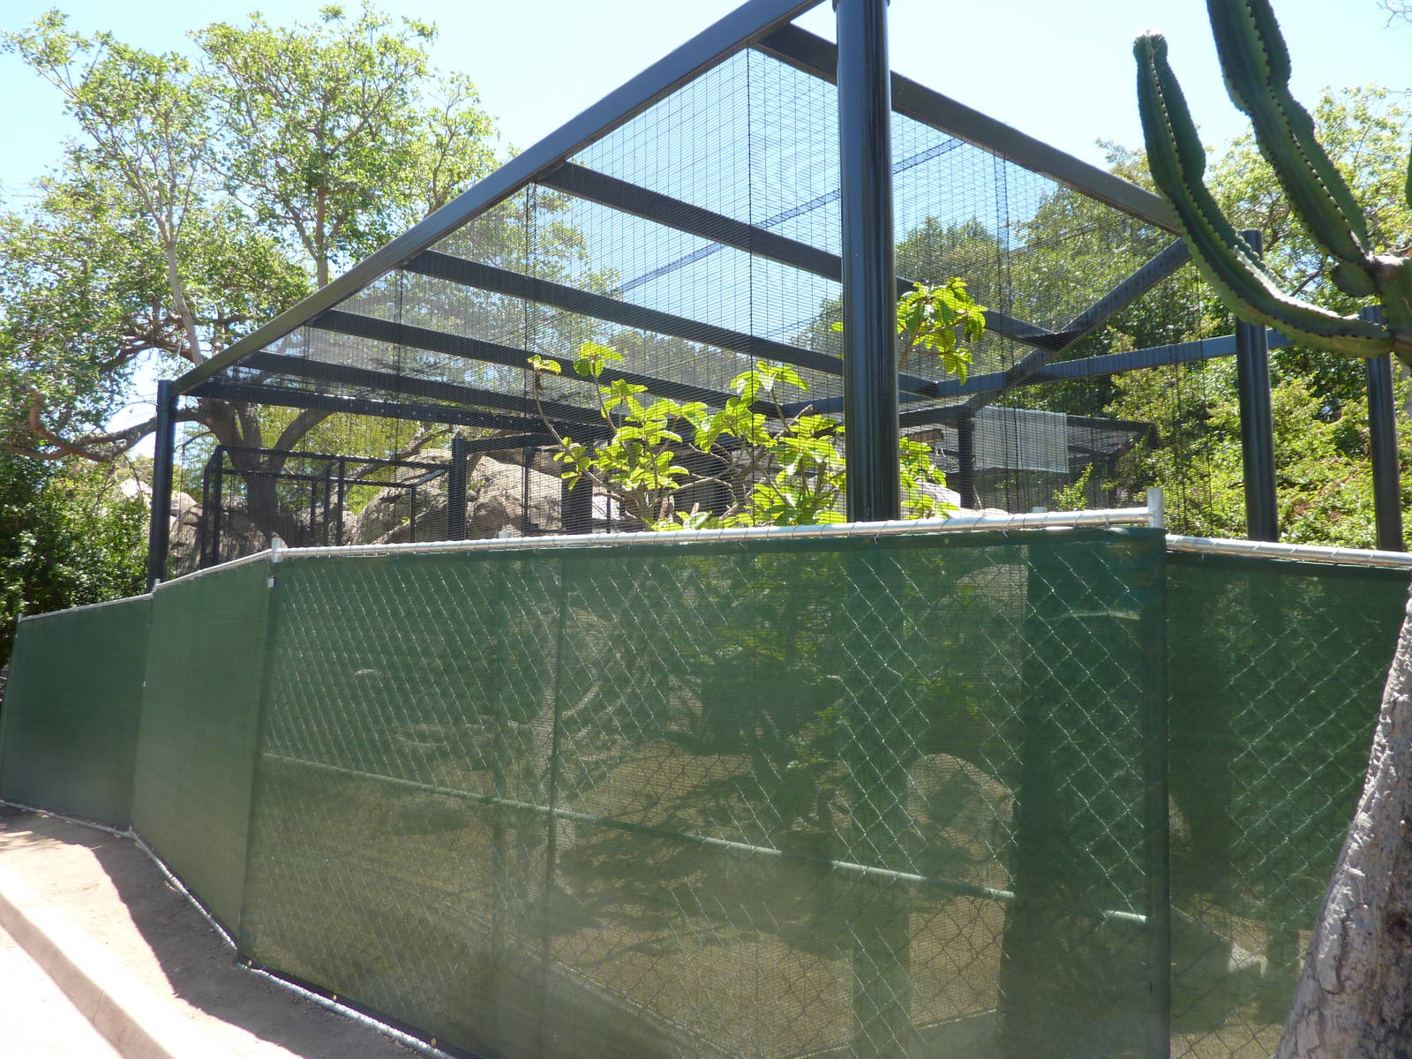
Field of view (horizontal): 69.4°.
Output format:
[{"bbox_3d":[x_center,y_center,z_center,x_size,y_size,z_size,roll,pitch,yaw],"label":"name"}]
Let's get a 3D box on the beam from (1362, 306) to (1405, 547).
[{"bbox_3d":[5.320,0.574,7.880,0.170,4.700,0.170,-4,-8,34],"label":"beam"}]

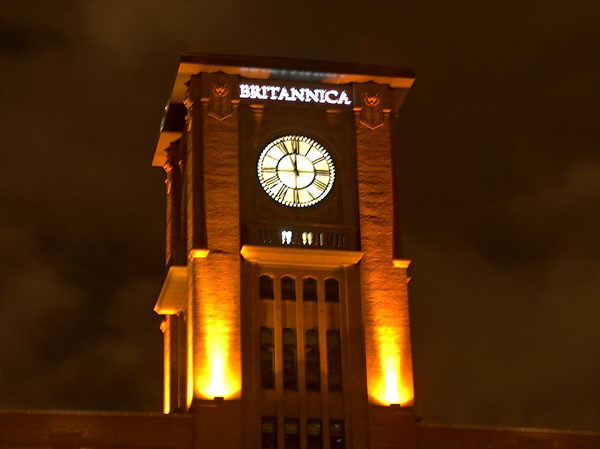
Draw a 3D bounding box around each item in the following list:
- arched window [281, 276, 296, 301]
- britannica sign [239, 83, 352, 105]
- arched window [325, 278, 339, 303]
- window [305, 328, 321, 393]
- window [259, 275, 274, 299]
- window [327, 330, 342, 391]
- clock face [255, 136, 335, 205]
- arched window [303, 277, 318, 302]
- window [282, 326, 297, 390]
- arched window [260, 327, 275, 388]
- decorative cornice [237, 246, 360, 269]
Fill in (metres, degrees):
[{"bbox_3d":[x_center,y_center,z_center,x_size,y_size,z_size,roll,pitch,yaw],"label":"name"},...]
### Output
[{"bbox_3d":[-0.511,2.955,92.570,0.693,1.152,0.200,3,-23,-10],"label":"arched window"},{"bbox_3d":[-0.196,-6.239,96.040,5.477,0.739,0.200,3,-23,-10],"label":"britannica sign"},{"bbox_3d":[1.497,3.059,92.930,0.670,1.156,0.200,3,-23,-10],"label":"arched window"},{"bbox_3d":[0.580,6.145,91.415,0.765,2.958,0.200,3,-23,-10],"label":"window"},{"bbox_3d":[-1.518,2.889,92.395,0.681,1.169,0.200,3,-23,-10],"label":"window"},{"bbox_3d":[1.587,6.225,91.584,0.745,2.962,0.200,3,-23,-10],"label":"window"},{"bbox_3d":[-0.166,-2.534,94.948,3.707,3.740,0.250,3,-23,-10],"label":"clock face"},{"bbox_3d":[0.485,3.007,92.748,0.687,1.174,0.200,3,-23,-10],"label":"arched window"},{"bbox_3d":[-0.438,6.094,91.232,0.706,2.966,0.200,3,-23,-10],"label":"window"},{"bbox_3d":[-1.439,6.042,91.053,0.667,2.970,0.200,3,-23,-10],"label":"arched window"},{"bbox_3d":[0.068,1.629,92.649,5.721,0.550,1.100,3,-23,-10],"label":"decorative cornice"}]

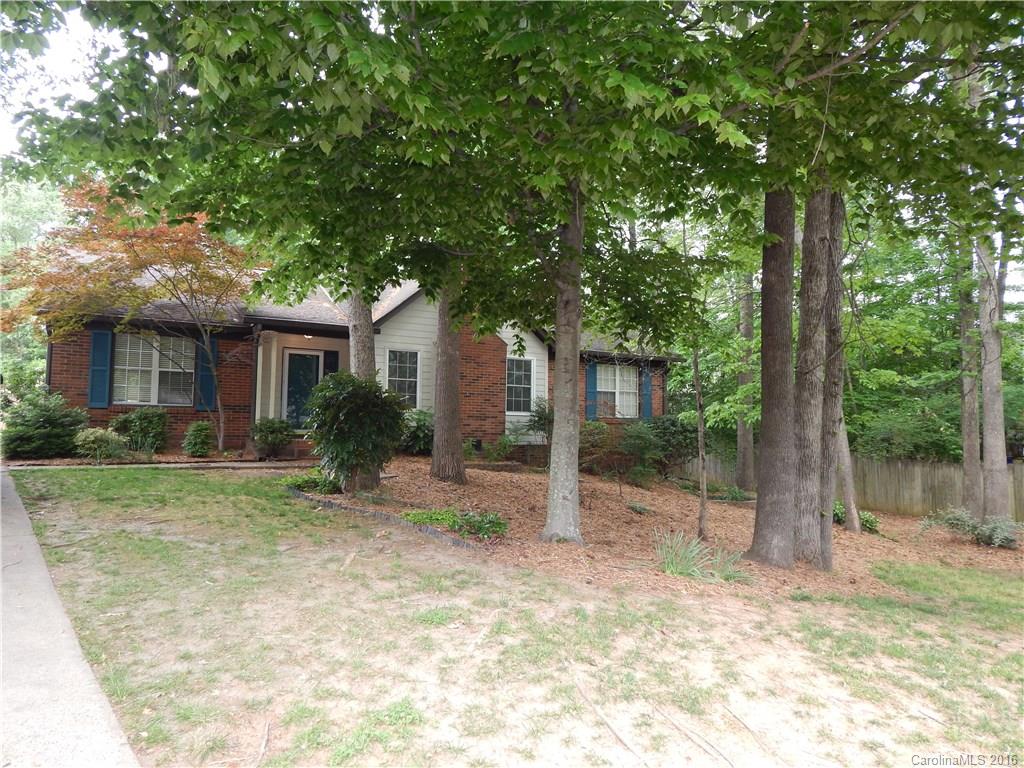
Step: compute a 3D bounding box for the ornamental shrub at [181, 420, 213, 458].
[{"bbox_3d":[-6.784,1.188,14.700,0.650,0.775,0.650,1,-3,0],"label":"ornamental shrub"}]

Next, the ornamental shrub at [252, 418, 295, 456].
[{"bbox_3d":[-5.491,1.238,15.600,0.979,0.867,0.930,1,-3,0],"label":"ornamental shrub"}]

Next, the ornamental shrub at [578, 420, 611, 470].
[{"bbox_3d":[2.307,1.822,20.000,1.141,1.454,1.141,1,-3,0],"label":"ornamental shrub"}]

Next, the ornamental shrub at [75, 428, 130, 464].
[{"bbox_3d":[-8.326,1.257,13.800,1.062,0.689,1.062,1,-3,0],"label":"ornamental shrub"}]

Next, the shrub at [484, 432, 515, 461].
[{"bbox_3d":[-0.373,1.713,18.800,0.965,0.777,0.965,1,-3,0],"label":"shrub"}]

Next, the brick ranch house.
[{"bbox_3d":[-4.387,-0.531,22.457,17.706,5.700,9.600,3,-3,-27],"label":"brick ranch house"}]

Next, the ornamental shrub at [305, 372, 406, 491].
[{"bbox_3d":[-2.484,0.754,10.800,1.570,1.817,1.492,1,-3,0],"label":"ornamental shrub"}]

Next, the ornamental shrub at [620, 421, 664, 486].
[{"bbox_3d":[3.394,1.842,17.900,1.097,1.710,1.097,1,-3,0],"label":"ornamental shrub"}]

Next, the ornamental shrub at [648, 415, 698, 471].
[{"bbox_3d":[4.876,1.819,20.800,1.661,1.720,1.578,1,-3,0],"label":"ornamental shrub"}]

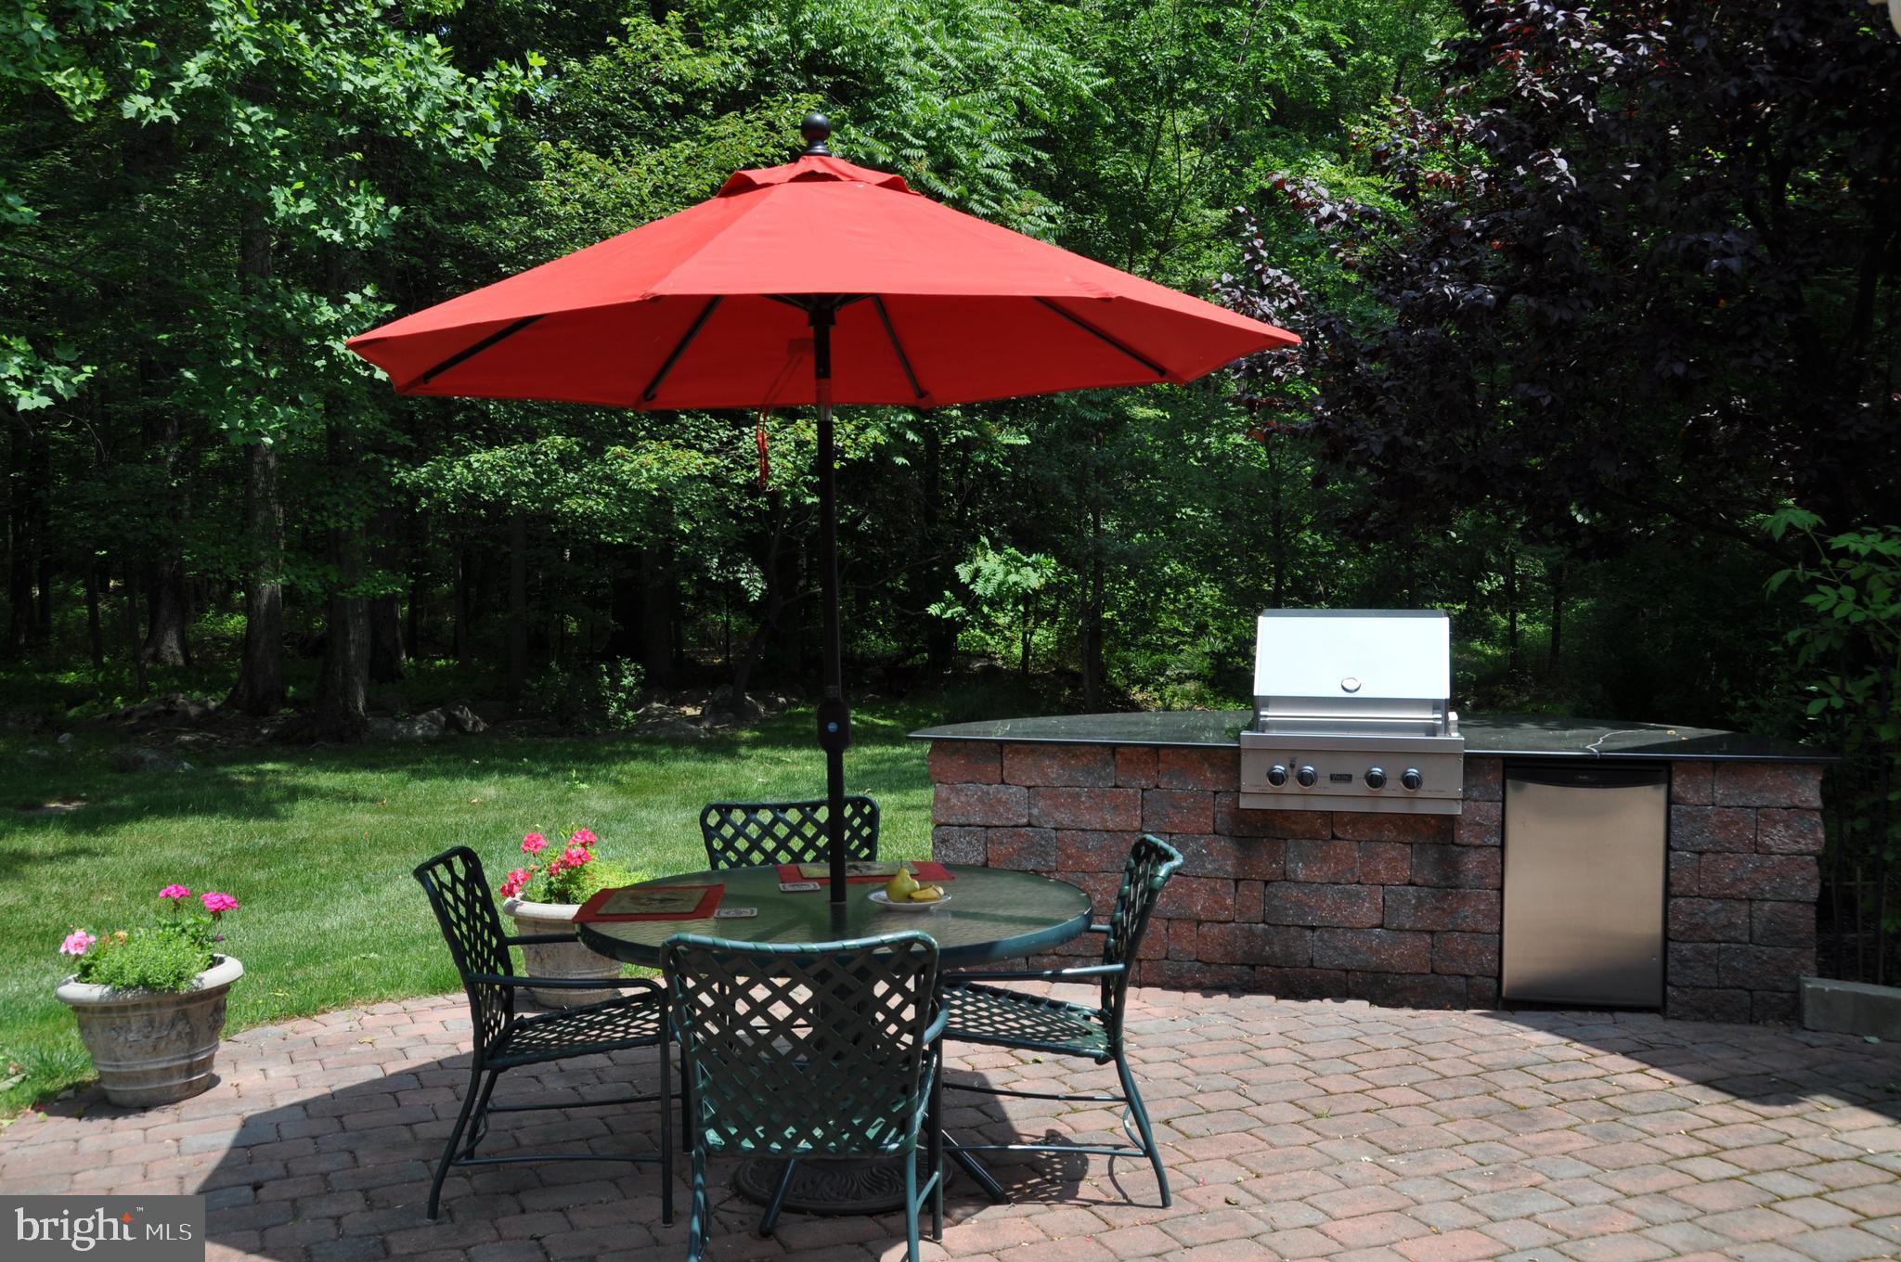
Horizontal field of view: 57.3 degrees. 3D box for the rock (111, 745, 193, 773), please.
[{"bbox_3d":[-5.853,0.933,12.981,0.610,0.207,0.450,-1,2,-24],"label":"rock"}]

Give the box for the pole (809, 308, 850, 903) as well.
[{"bbox_3d":[-0.301,0.178,4.387,0.070,1.900,0.070,-2,2,0],"label":"pole"}]

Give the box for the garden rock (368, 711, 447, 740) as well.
[{"bbox_3d":[-5.250,0.912,16.832,0.780,0.300,0.520,-1,2,-18],"label":"garden rock"}]

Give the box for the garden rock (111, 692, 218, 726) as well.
[{"bbox_3d":[-7.965,0.790,17.628,1.050,0.340,0.700,-1,2,-24],"label":"garden rock"}]

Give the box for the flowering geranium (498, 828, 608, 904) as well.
[{"bbox_3d":[-1.467,0.869,6.428,0.430,0.260,0.400,-1,2,-14],"label":"flowering geranium"}]

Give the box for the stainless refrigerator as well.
[{"bbox_3d":[2.197,0.851,6.135,0.525,0.837,0.530,1,2,12],"label":"stainless refrigerator"}]

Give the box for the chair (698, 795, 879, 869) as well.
[{"bbox_3d":[-0.400,0.962,4.990,0.570,0.840,0.610,-1,2,-17],"label":"chair"}]

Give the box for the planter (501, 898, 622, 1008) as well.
[{"bbox_3d":[-1.310,1.123,6.087,0.492,0.340,0.492,0,2,0],"label":"planter"}]

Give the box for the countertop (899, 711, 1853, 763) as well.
[{"bbox_3d":[1.532,0.395,6.732,3.110,0.035,1.500,1,2,12],"label":"countertop"}]

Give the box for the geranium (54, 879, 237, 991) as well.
[{"bbox_3d":[-2.407,0.921,5.228,0.510,0.280,0.460,-1,2,-25],"label":"geranium"}]

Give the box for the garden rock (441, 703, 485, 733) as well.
[{"bbox_3d":[-4.451,0.793,16.047,0.406,0.271,0.350,0,2,-16],"label":"garden rock"}]

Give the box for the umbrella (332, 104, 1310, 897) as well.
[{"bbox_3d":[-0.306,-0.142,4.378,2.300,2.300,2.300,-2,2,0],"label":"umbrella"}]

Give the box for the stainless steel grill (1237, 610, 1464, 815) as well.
[{"bbox_3d":[1.439,0.271,6.266,0.751,0.678,0.640,1,2,12],"label":"stainless steel grill"}]

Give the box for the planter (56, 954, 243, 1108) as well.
[{"bbox_3d":[-2.283,1.153,4.996,0.488,0.355,0.488,0,2,0],"label":"planter"}]

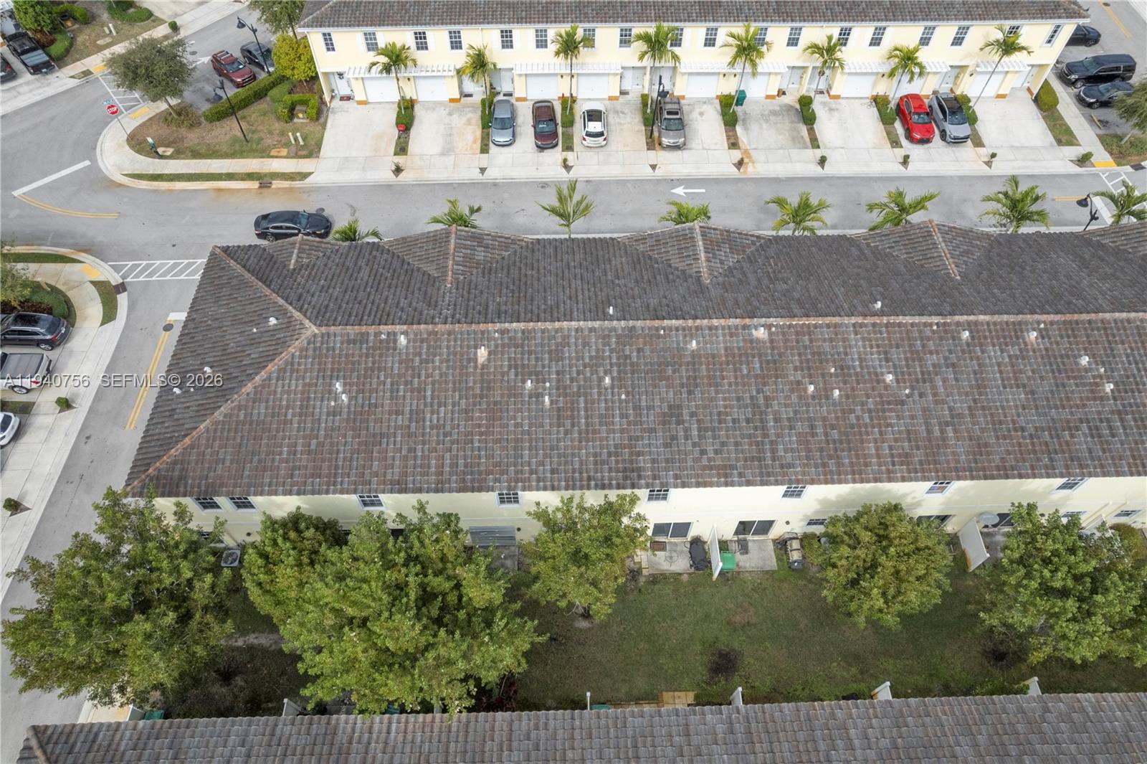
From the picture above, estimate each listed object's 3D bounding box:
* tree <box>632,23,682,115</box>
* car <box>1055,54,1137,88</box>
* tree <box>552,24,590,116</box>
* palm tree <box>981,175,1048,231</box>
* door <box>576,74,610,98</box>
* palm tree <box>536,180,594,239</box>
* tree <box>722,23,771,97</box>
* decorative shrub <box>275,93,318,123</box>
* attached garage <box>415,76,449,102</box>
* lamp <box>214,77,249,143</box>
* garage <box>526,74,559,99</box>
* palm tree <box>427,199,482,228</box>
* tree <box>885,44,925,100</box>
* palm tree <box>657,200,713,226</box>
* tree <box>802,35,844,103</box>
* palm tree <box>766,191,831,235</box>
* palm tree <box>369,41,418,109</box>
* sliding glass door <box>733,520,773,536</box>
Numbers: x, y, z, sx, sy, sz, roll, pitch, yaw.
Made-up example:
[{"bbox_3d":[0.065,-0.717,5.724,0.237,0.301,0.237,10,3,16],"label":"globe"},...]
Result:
[{"bbox_3d":[5.746,-21.971,50.585,3.600,7.100,3.600,-1,57,-1],"label":"tree"},{"bbox_3d":[42.027,-25.115,56.275,5.100,1.870,2.020,-7,56,-5],"label":"car"},{"bbox_3d":[-0.242,-22.236,51.018,2.600,6.600,2.600,-1,56,-1],"label":"tree"},{"bbox_3d":[24.491,-8.402,41.370,3.800,7.300,3.800,-1,56,-1],"label":"palm tree"},{"bbox_3d":[1.549,-22.958,54.588,2.440,2.140,0.100,-1,56,-1],"label":"door"},{"bbox_3d":[-0.329,-8.089,41.406,3.400,7.100,3.400,-1,57,-1],"label":"palm tree"},{"bbox_3d":[12.251,-22.469,51.387,3.400,6.400,3.400,-1,56,-1],"label":"tree"},{"bbox_3d":[-21.070,-20.814,53.320,2.950,0.950,2.400,-1,56,-1],"label":"decorative shrub"},{"bbox_3d":[-10.918,-22.575,53.991,2.450,2.130,0.150,-1,57,-1],"label":"attached garage"},{"bbox_3d":[-24.371,-18.682,49.626,0.650,5.150,1.650,13,57,8],"label":"lamp"},{"bbox_3d":[-2.420,-22.873,54.156,2.440,2.100,0.150,-1,56,-1],"label":"garage"},{"bbox_3d":[-6.854,-8.158,42.211,3.200,6.100,3.200,-1,56,-1],"label":"palm tree"},{"bbox_3d":[24.242,-22.342,52.171,2.900,5.100,2.900,-1,56,-1],"label":"tree"},{"bbox_3d":[6.246,-7.787,41.367,3.000,6.400,3.000,-1,56,-1],"label":"palm tree"},{"bbox_3d":[17.745,-21.857,51.303,3.000,6.400,3.000,-1,56,-1],"label":"tree"},{"bbox_3d":[12.792,-8.583,42.347,3.600,6.400,3.600,-1,56,-1],"label":"palm tree"},{"bbox_3d":[-12.456,-21.533,51.044,3.500,5.900,3.500,-1,57,-1],"label":"palm tree"},{"bbox_3d":[8.799,7.110,34.049,1.830,2.050,0.100,-1,56,-1],"label":"sliding glass door"}]

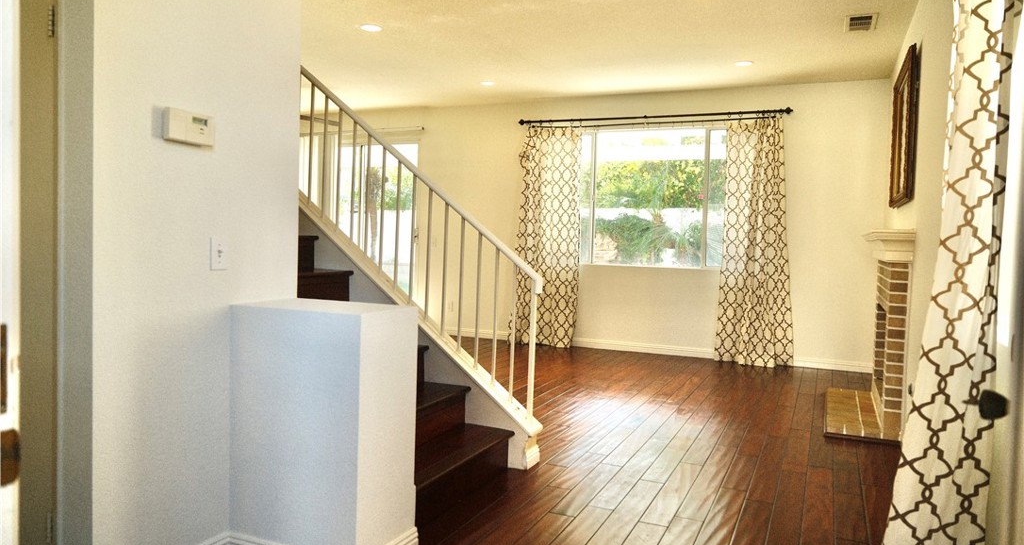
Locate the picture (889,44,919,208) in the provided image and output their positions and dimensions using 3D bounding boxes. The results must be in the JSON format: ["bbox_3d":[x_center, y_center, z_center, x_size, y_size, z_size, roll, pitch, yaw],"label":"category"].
[{"bbox_3d":[2.690,-0.944,4.691,0.040,0.953,1.297,3,3,25],"label":"picture"}]

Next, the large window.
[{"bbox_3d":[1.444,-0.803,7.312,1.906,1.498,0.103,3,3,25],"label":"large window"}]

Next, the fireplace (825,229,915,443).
[{"bbox_3d":[2.468,0.363,4.804,0.422,1.277,1.538,3,3,25],"label":"fireplace"}]

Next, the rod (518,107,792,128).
[{"bbox_3d":[1.386,-1.626,7.154,2.893,0.069,0.069,3,3,25],"label":"rod"}]

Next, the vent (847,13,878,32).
[{"bbox_3d":[2.455,-1.753,4.806,0.195,0.019,0.390,3,3,25],"label":"vent"}]

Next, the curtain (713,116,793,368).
[{"bbox_3d":[2.432,-0.313,6.734,0.746,2.451,0.143,3,3,25],"label":"curtain"}]

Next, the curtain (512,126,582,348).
[{"bbox_3d":[0.360,-0.417,7.691,0.804,2.457,0.143,3,3,25],"label":"curtain"}]

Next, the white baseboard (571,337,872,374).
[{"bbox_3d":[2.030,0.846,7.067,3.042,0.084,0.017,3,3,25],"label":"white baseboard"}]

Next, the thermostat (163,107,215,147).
[{"bbox_3d":[-1.031,-0.458,2.182,0.038,0.103,0.172,3,3,25],"label":"thermostat"}]

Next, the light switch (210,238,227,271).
[{"bbox_3d":[-0.994,-0.061,2.325,0.015,0.115,0.071,3,3,25],"label":"light switch"}]

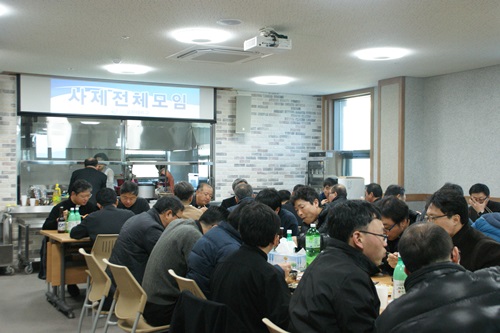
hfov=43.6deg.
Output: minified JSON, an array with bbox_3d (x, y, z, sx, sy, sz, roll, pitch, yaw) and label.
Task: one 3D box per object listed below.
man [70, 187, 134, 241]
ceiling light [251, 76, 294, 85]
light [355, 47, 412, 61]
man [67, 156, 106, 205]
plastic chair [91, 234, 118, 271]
[{"bbox_3d":[-1.286,0.777,5.690,0.580,1.170,0.750,0,0,-28],"label":"man"},{"bbox_3d":[0.336,-1.253,9.341,0.600,0.090,0.600,0,0,0],"label":"ceiling light"},{"bbox_3d":[1.519,-1.262,7.161,0.600,0.090,0.600,0,0,0],"label":"light"},{"bbox_3d":[-2.139,0.638,8.223,0.520,1.560,0.400,0,0,-19],"label":"man"},{"bbox_3d":[-1.232,0.967,5.530,0.470,0.790,0.520,0,0,-25],"label":"plastic chair"}]

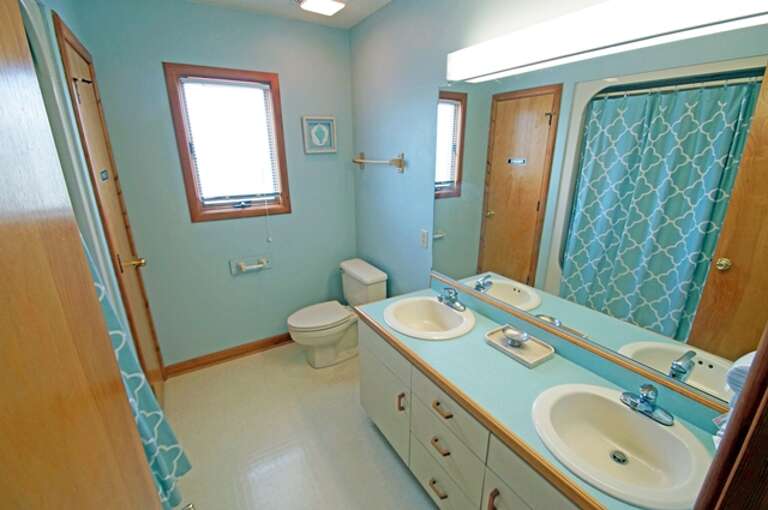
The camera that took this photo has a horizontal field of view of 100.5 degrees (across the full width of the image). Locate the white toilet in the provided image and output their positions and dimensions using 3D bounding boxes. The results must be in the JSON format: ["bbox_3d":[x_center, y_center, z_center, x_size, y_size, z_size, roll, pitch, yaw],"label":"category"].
[{"bbox_3d":[-0.393,0.475,2.518,0.730,0.672,0.510,-10,18,-29],"label":"white toilet"}]

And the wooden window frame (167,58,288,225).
[{"bbox_3d":[-1.027,-0.744,2.205,0.685,0.985,0.070,-10,18,-29],"label":"wooden window frame"}]

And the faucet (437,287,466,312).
[{"bbox_3d":[0.344,0.228,1.720,0.120,0.090,0.165,-10,18,-29],"label":"faucet"}]

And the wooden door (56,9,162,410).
[{"bbox_3d":[-1.461,-0.035,1.771,0.060,2.100,0.570,-10,18,-29],"label":"wooden door"}]

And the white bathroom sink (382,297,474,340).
[{"bbox_3d":[0.225,0.381,1.636,0.450,0.170,0.475,-10,18,-29],"label":"white bathroom sink"}]

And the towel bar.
[{"bbox_3d":[-0.062,-0.655,2.269,0.098,0.125,0.620,-10,18,-29],"label":"towel bar"}]

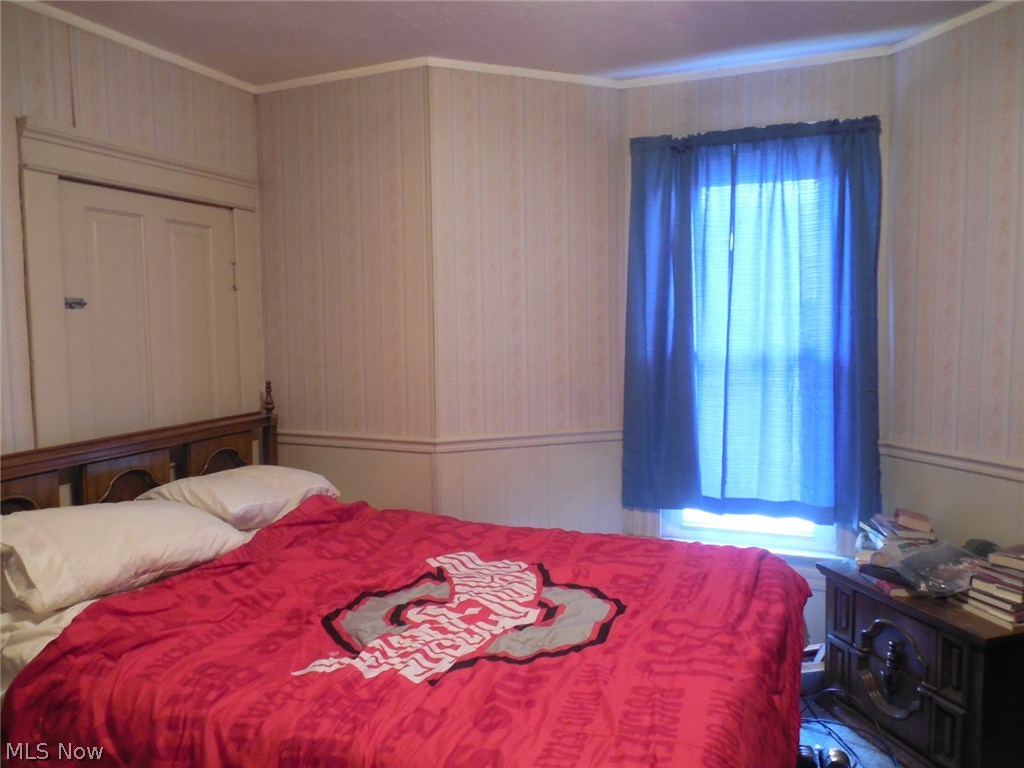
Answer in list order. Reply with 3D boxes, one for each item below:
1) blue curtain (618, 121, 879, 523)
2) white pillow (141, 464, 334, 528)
[{"bbox_3d":[0.978,-0.239,3.090,1.045,1.632,0.100,1,5,21],"label":"blue curtain"},{"bbox_3d":[-1.041,0.460,2.986,0.420,0.180,0.680,14,10,21],"label":"white pillow"}]

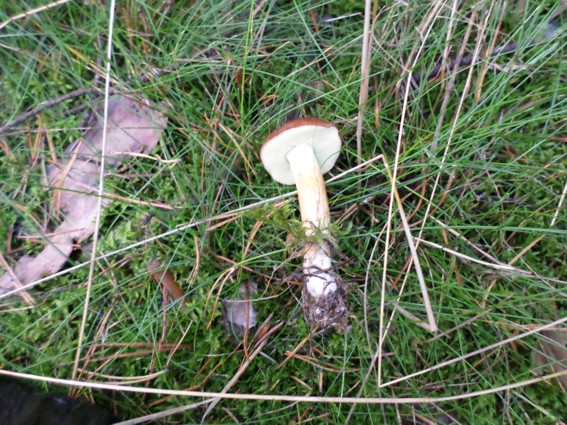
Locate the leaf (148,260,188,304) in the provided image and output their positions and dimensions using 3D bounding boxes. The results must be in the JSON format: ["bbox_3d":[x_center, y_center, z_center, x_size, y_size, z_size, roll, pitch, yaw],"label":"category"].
[{"bbox_3d":[-0.094,0.056,0.332,0.011,0.008,0.053,-37,60,-25],"label":"leaf"}]

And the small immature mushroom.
[{"bbox_3d":[0.022,0.004,0.330,0.073,0.070,0.170,-4,59,-3],"label":"small immature mushroom"}]

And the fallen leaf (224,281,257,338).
[{"bbox_3d":[-0.031,0.074,0.317,0.023,0.008,0.048,5,52,4],"label":"fallen leaf"}]

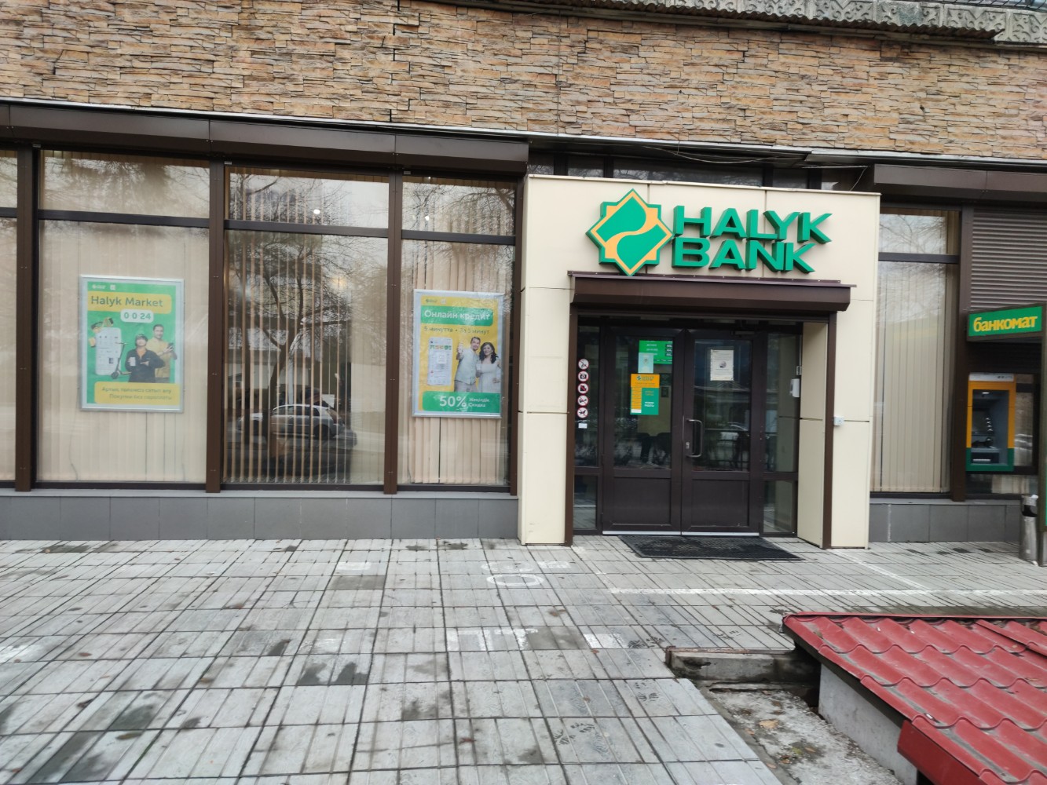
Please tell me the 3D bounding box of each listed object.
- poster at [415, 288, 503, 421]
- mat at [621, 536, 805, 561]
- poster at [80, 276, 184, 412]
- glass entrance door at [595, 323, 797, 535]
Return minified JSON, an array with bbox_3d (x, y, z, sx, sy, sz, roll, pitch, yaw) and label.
[{"bbox_3d":[-0.625,-0.361,7.002,0.859,1.212,0.040,1,1,-7],"label":"poster"},{"bbox_3d":[1.698,1.438,6.774,1.411,0.020,0.882,1,1,-7],"label":"mat"},{"bbox_3d":[-3.575,-0.435,6.637,0.889,1.223,0.040,1,1,-7],"label":"poster"},{"bbox_3d":[1.745,0.388,7.279,2.031,2.109,0.100,1,1,-7],"label":"glass entrance door"}]

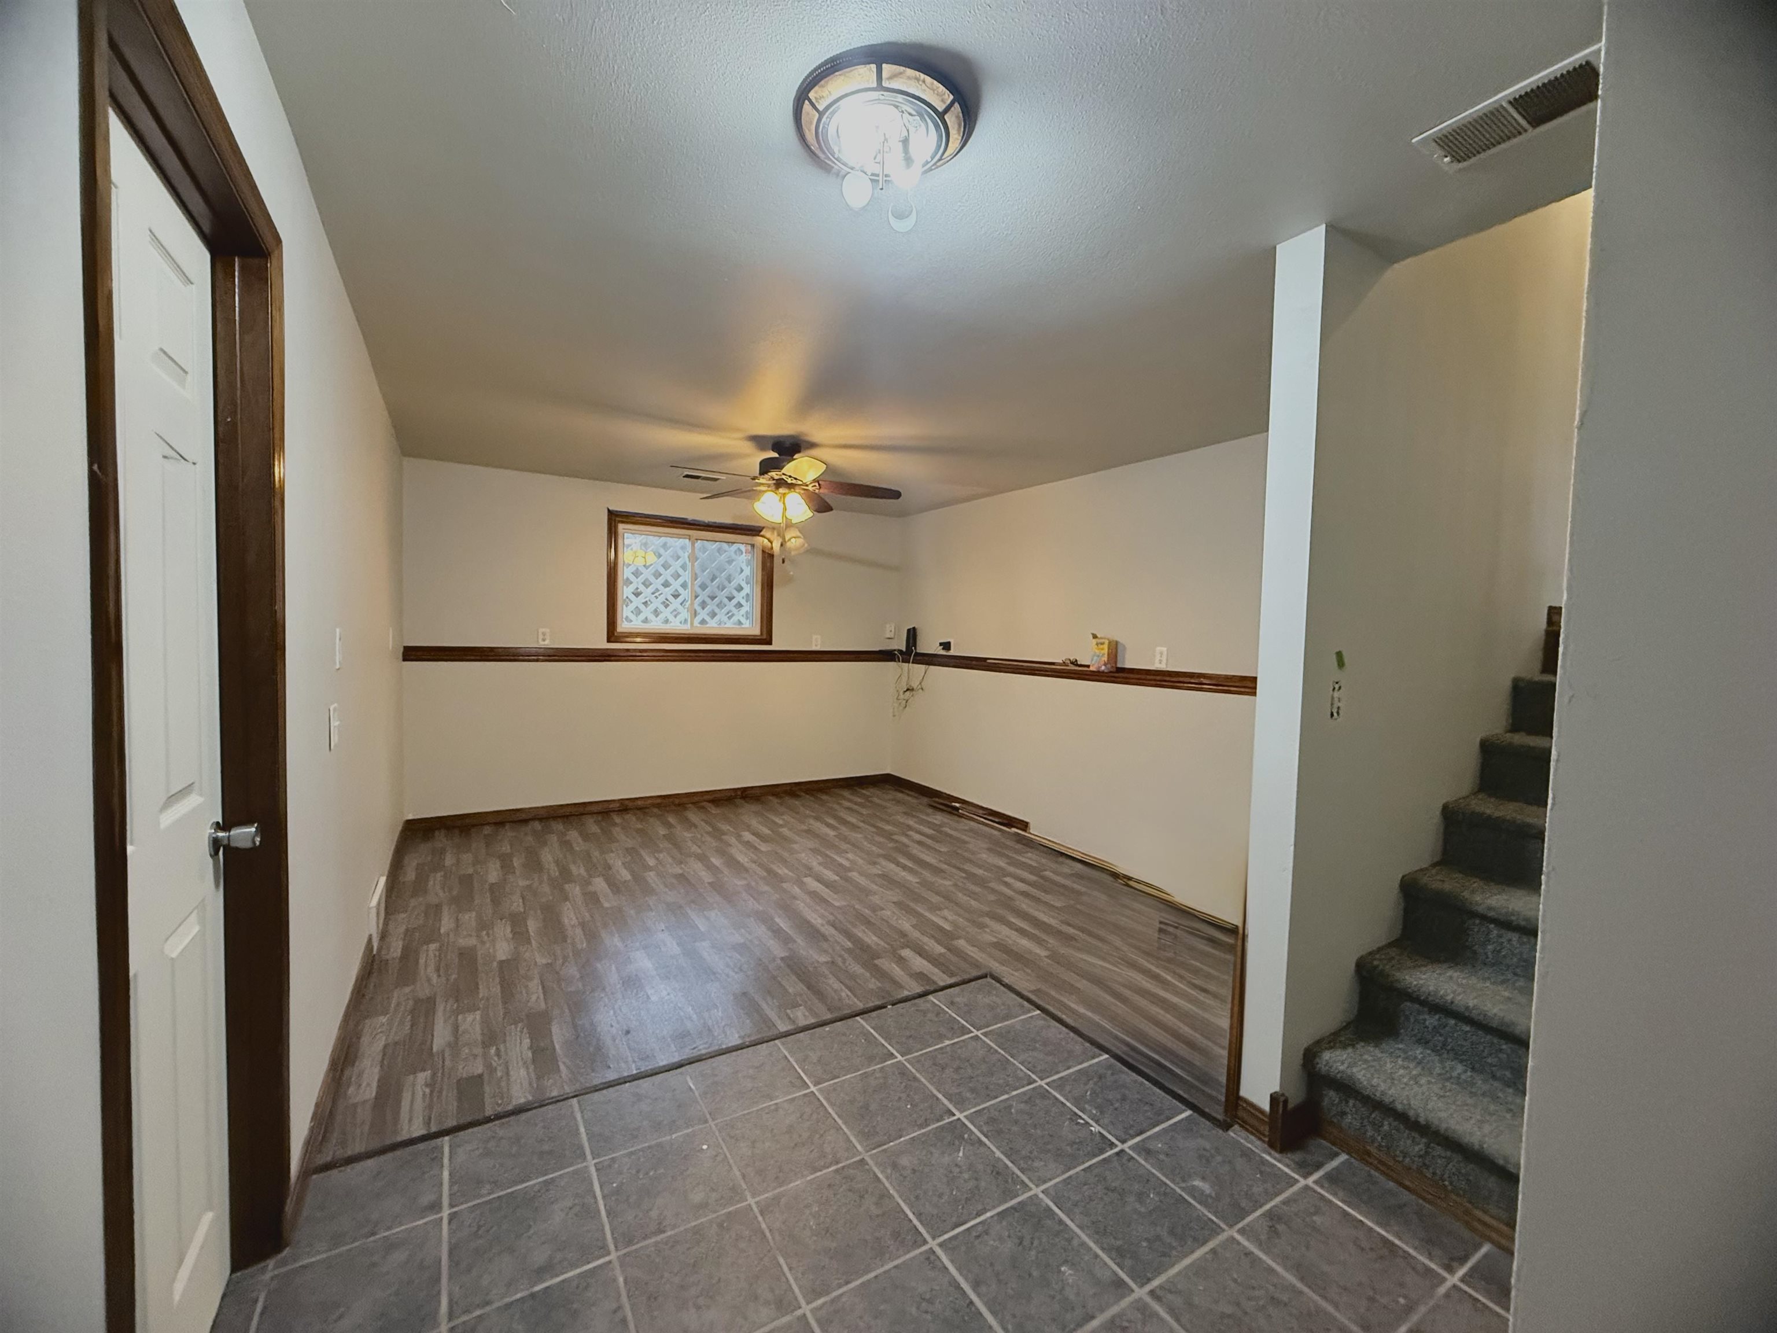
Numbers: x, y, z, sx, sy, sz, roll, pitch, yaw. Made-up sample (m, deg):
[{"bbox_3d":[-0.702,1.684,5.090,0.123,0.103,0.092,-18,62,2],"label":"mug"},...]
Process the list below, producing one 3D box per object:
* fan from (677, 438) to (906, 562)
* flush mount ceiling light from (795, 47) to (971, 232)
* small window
[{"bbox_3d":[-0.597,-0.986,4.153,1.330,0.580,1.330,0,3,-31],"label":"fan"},{"bbox_3d":[-0.008,-1.073,1.498,0.380,0.165,0.380,1,3,0],"label":"flush mount ceiling light"},{"bbox_3d":[-1.566,-0.686,5.834,1.345,1.005,0.100,0,3,-31],"label":"small window"}]

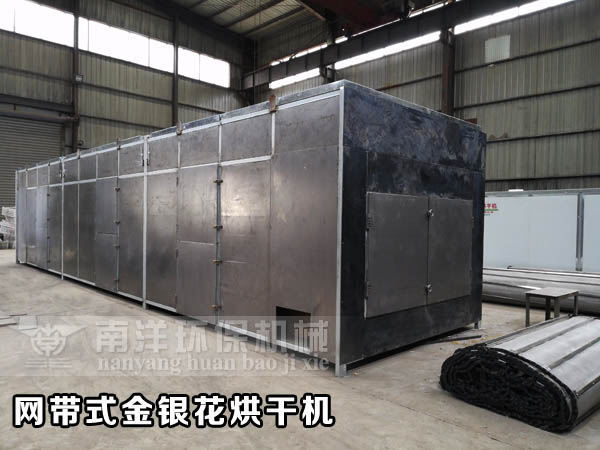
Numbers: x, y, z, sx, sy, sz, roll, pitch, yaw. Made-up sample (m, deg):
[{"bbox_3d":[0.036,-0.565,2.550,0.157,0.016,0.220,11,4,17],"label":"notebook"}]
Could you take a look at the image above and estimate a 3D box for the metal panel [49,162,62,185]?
[{"bbox_3d":[-5.673,-1.189,10.506,0.050,0.492,0.988,0,1,-44],"label":"metal panel"}]

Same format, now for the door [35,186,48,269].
[{"bbox_3d":[-6.411,0.081,11.255,0.050,2.070,0.933,0,1,-44],"label":"door"}]

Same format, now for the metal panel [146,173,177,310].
[{"bbox_3d":[-2.046,0.226,6.704,0.050,1.962,0.944,0,1,-44],"label":"metal panel"}]

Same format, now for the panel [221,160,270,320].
[{"bbox_3d":[-0.627,0.232,5.129,0.050,1.877,0.922,0,2,-44],"label":"panel"}]

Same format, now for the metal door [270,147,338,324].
[{"bbox_3d":[0.021,0.211,4.460,0.050,1.859,0.922,0,2,-44],"label":"metal door"}]

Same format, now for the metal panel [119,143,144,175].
[{"bbox_3d":[-2.780,-1.060,7.472,0.050,0.492,0.938,0,1,-44],"label":"metal panel"}]

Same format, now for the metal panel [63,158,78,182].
[{"bbox_3d":[-4.946,-1.166,9.762,0.050,0.492,0.969,0,1,-44],"label":"metal panel"}]

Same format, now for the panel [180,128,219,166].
[{"bbox_3d":[-1.321,-1.012,5.953,0.050,0.475,0.917,0,1,-44],"label":"panel"}]

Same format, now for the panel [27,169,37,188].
[{"bbox_3d":[-7.094,-1.239,11.960,0.050,0.484,0.965,0,1,-44],"label":"panel"}]

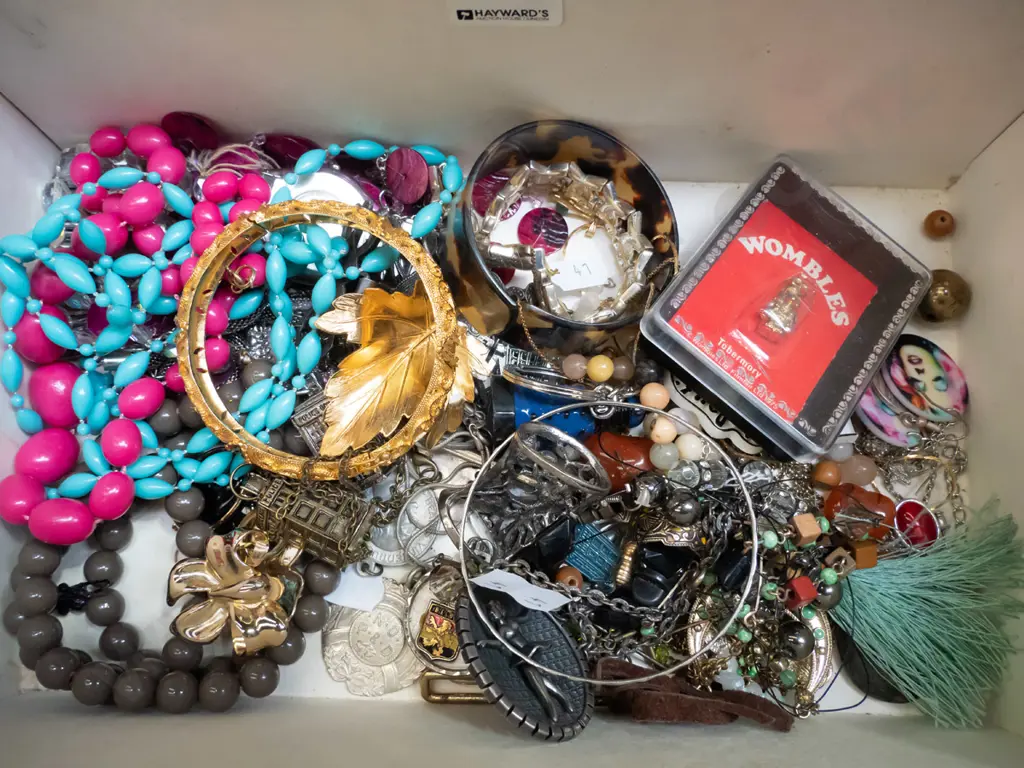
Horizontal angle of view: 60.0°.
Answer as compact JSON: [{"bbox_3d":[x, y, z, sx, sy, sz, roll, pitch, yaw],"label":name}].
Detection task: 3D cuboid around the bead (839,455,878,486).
[{"bbox_3d":[0.096,0.024,0.244,0.010,0.009,0.009,1,79,0],"label":"bead"}]

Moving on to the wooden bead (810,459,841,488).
[{"bbox_3d":[0.087,0.025,0.245,0.008,0.008,0.008,1,79,0],"label":"wooden bead"}]

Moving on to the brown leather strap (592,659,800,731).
[{"bbox_3d":[0.049,0.083,0.237,0.054,0.017,0.017,14,80,3],"label":"brown leather strap"}]

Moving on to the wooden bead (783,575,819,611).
[{"bbox_3d":[0.074,0.053,0.227,0.006,0.006,0.006,-7,57,-23],"label":"wooden bead"}]

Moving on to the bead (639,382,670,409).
[{"bbox_3d":[0.038,0.003,0.233,0.008,0.008,0.008,1,79,0],"label":"bead"}]

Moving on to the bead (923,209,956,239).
[{"bbox_3d":[0.129,-0.049,0.269,0.009,0.008,0.009,1,79,0],"label":"bead"}]

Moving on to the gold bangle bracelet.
[{"bbox_3d":[-0.052,-0.011,0.236,0.074,0.011,0.074,1,88,5],"label":"gold bangle bracelet"}]

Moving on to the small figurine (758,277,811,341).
[{"bbox_3d":[0.072,-0.020,0.233,0.009,0.006,0.018,30,78,-1],"label":"small figurine"}]

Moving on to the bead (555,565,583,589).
[{"bbox_3d":[0.015,0.051,0.233,0.007,0.006,0.007,0,97,-8],"label":"bead"}]

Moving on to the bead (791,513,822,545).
[{"bbox_3d":[0.076,0.038,0.231,0.006,0.006,0.006,-13,61,-11],"label":"bead"}]

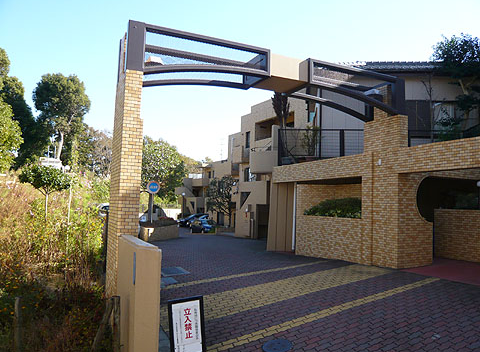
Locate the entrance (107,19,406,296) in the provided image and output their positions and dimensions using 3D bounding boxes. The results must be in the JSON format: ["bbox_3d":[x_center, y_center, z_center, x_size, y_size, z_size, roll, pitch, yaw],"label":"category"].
[{"bbox_3d":[0.729,-0.103,7.837,6.144,4.378,1.143,3,-5,-25],"label":"entrance"}]

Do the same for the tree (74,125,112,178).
[{"bbox_3d":[-18.735,-2.511,50.000,5.500,8.200,5.500,1,-4,0],"label":"tree"}]

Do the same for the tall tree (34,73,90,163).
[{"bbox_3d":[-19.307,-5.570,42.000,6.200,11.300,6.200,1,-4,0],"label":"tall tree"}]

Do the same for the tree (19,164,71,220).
[{"bbox_3d":[-7.552,0.831,15.000,2.000,2.600,2.000,1,-4,0],"label":"tree"}]

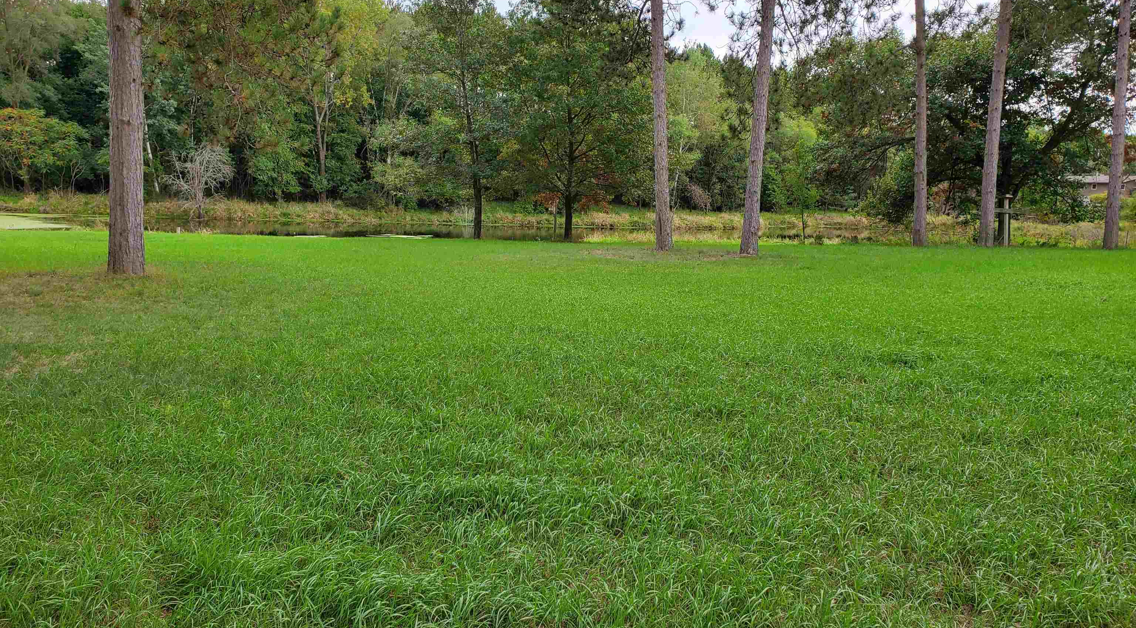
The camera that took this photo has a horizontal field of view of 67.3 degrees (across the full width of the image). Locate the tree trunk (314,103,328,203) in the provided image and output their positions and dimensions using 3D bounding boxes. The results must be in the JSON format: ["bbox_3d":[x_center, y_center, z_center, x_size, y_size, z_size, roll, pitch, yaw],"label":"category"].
[{"bbox_3d":[-17.350,-11.327,60.000,0.850,6.900,0.700,0,8,0],"label":"tree trunk"}]

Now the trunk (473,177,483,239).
[{"bbox_3d":[-3.273,-3.869,31.000,0.360,2.200,0.350,0,8,0],"label":"trunk"}]

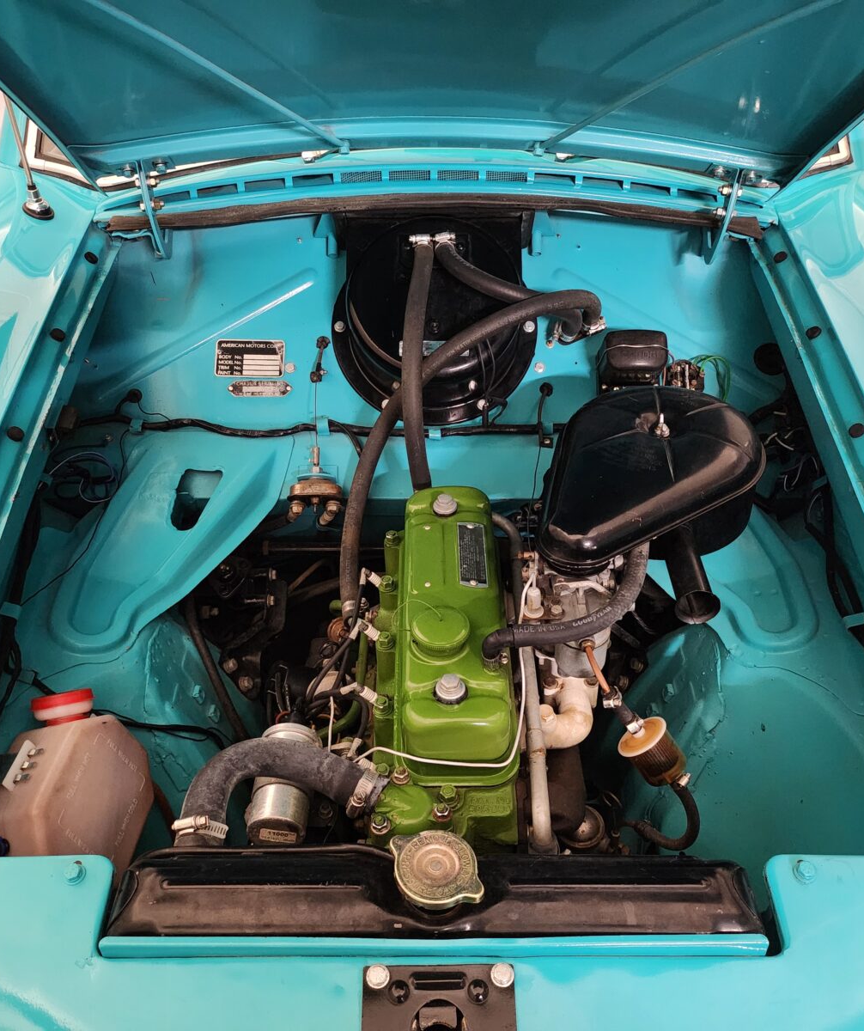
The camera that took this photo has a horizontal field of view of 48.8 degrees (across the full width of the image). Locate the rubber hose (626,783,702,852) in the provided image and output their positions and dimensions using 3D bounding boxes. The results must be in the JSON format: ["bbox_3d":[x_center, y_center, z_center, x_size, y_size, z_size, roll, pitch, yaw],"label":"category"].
[{"bbox_3d":[0.236,0.309,0.975,0.075,0.066,0.045,0,43,0],"label":"rubber hose"}]

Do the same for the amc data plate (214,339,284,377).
[{"bbox_3d":[-0.242,-0.209,1.265,0.092,0.048,0.003,2,0,0],"label":"amc data plate"}]

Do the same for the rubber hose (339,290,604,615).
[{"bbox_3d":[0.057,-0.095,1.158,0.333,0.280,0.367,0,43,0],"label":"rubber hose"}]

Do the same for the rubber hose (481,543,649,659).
[{"bbox_3d":[0.138,0.084,0.965,0.176,0.067,0.118,0,43,0],"label":"rubber hose"}]

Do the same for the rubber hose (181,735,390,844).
[{"bbox_3d":[-0.124,0.258,0.853,0.182,0.104,0.149,0,43,0],"label":"rubber hose"}]

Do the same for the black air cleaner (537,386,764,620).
[{"bbox_3d":[0.228,-0.020,1.000,0.245,0.135,0.270,0,43,0],"label":"black air cleaner"}]

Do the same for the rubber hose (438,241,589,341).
[{"bbox_3d":[0.100,-0.265,1.193,0.187,0.139,0.096,0,43,0],"label":"rubber hose"}]

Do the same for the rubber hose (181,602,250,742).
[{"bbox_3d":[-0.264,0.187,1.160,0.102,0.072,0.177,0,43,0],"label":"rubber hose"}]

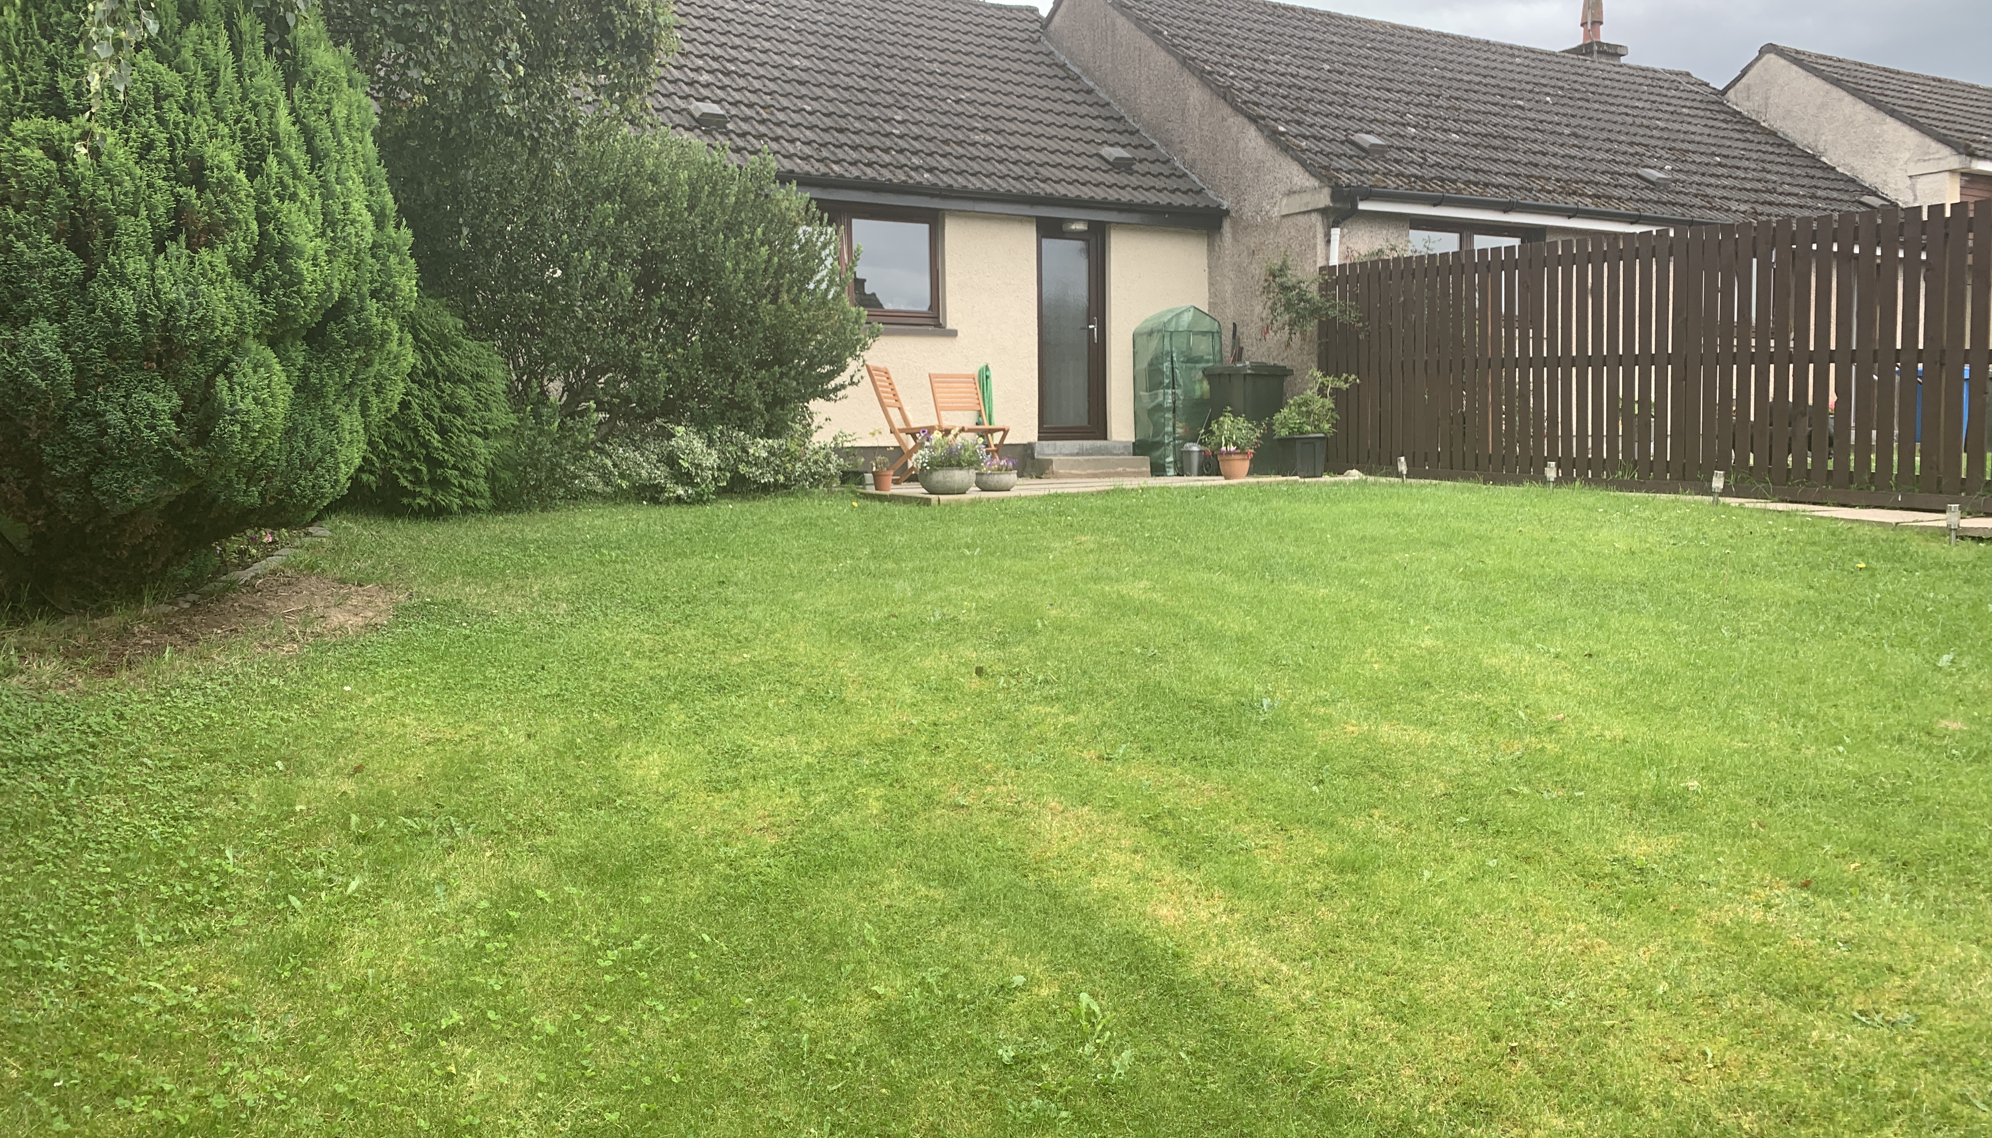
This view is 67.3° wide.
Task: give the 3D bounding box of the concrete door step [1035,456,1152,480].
[{"bbox_3d":[0.908,-0.967,14.203,1.100,0.200,0.400,-3,5,-30],"label":"concrete door step"}]

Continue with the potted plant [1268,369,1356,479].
[{"bbox_3d":[2.734,-1.256,12.950,0.768,0.950,0.620,-3,5,-30],"label":"potted plant"}]

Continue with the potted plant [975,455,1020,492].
[{"bbox_3d":[0.011,-0.681,10.650,0.321,0.266,0.300,-1,4,0],"label":"potted plant"}]

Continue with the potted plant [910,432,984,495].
[{"bbox_3d":[-0.342,-0.736,10.450,0.522,0.429,0.480,-1,4,0],"label":"potted plant"}]

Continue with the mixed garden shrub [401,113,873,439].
[{"bbox_3d":[-2.538,-1.811,10.612,3.250,2.700,2.400,-3,5,-30],"label":"mixed garden shrub"}]

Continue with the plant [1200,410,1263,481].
[{"bbox_3d":[1.948,-1.029,12.400,0.503,0.587,0.470,-1,4,0],"label":"plant"}]

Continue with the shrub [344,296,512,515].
[{"bbox_3d":[-3.526,-1.024,9.300,1.200,1.420,1.150,-3,5,-30],"label":"shrub"}]

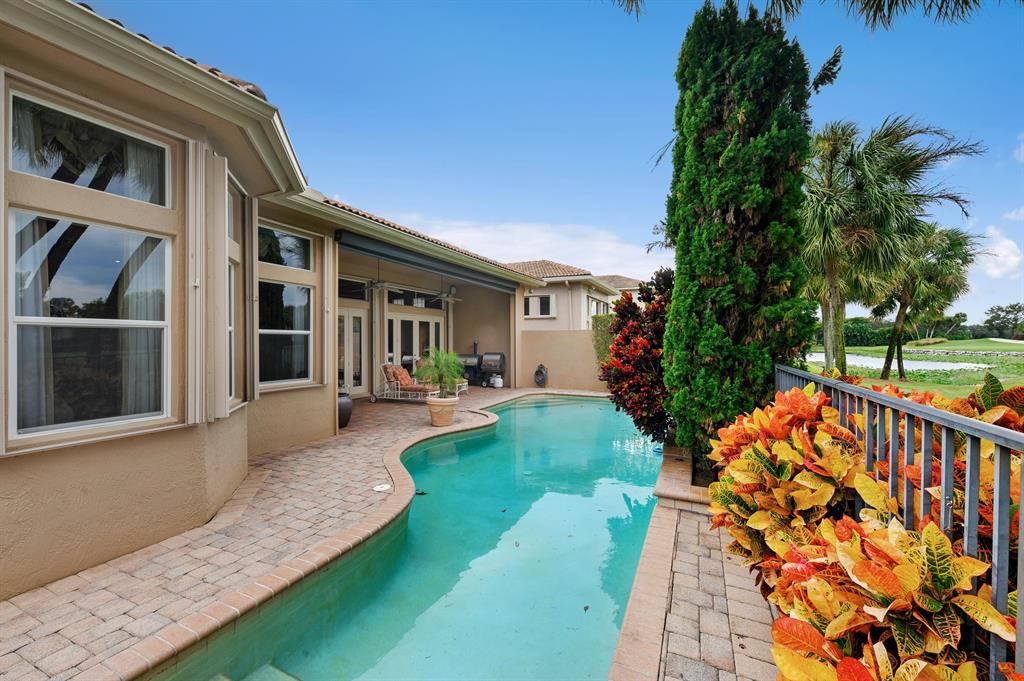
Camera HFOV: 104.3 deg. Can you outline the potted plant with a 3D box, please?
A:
[{"bbox_3d":[-1.375,0.879,7.792,0.930,1.540,0.930,0,0,0],"label":"potted plant"}]

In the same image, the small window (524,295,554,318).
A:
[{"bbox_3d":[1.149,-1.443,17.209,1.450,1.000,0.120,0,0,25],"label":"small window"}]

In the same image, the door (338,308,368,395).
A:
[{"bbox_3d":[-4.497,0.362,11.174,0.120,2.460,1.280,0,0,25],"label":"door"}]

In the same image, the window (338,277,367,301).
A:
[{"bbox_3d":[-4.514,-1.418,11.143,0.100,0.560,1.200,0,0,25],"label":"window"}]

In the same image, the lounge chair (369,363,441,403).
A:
[{"bbox_3d":[-2.862,1.146,10.796,1.750,1.030,0.700,0,0,11],"label":"lounge chair"}]

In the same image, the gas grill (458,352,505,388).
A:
[{"bbox_3d":[-1.090,1.045,14.527,1.680,1.240,0.680,0,0,25],"label":"gas grill"}]

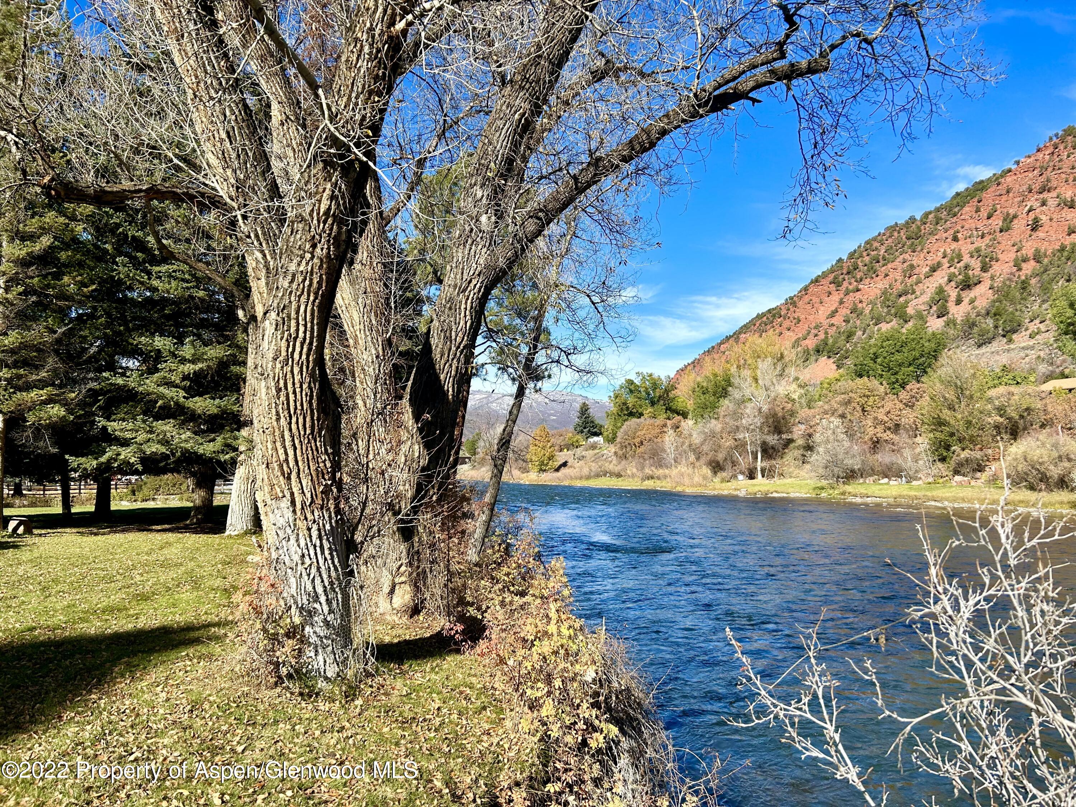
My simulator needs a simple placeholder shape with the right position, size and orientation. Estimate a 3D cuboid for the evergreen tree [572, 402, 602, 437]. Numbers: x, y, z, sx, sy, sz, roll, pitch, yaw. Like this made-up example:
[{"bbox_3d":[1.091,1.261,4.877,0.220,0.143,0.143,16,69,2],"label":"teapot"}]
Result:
[{"bbox_3d":[9.736,3.578,160.000,5.810,7.830,5.520,0,-4,3],"label":"evergreen tree"}]

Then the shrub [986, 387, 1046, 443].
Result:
[{"bbox_3d":[47.264,1.123,80.000,5.570,5.710,5.010,-2,-5,31],"label":"shrub"}]

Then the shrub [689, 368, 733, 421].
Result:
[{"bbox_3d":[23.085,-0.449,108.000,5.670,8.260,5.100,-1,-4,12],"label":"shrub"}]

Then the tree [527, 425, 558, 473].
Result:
[{"bbox_3d":[0.686,7.414,132.000,4.930,7.670,4.680,0,-4,0],"label":"tree"}]

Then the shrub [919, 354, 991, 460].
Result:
[{"bbox_3d":[39.725,0.400,77.000,6.760,10.130,5.750,-2,-5,27],"label":"shrub"}]

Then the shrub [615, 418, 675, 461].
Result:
[{"bbox_3d":[14.474,5.092,110.000,7.990,6.500,6.390,-1,-4,7],"label":"shrub"}]

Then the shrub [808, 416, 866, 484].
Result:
[{"bbox_3d":[27.694,4.447,75.000,5.070,6.040,4.560,-2,-4,20],"label":"shrub"}]

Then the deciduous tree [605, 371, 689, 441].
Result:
[{"bbox_3d":[17.042,1.132,128.000,13.040,12.000,10.430,-1,-4,8],"label":"deciduous tree"}]

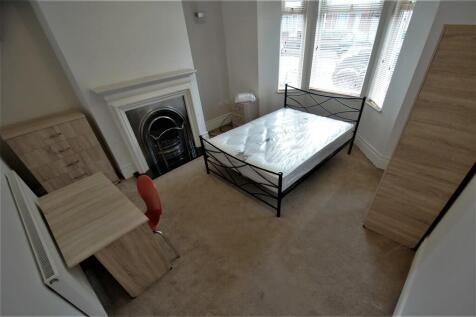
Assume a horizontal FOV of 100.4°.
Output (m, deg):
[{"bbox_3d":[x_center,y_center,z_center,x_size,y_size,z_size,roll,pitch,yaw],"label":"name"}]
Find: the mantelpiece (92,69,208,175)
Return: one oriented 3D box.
[{"bbox_3d":[-1.205,-0.563,3.250,0.170,1.358,1.525,23,41,37],"label":"mantelpiece"}]

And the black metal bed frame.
[{"bbox_3d":[0.691,-0.339,3.031,1.985,0.959,1.366,-29,39,-34],"label":"black metal bed frame"}]

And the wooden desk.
[{"bbox_3d":[-1.213,0.700,1.824,1.026,0.689,0.504,22,40,36],"label":"wooden desk"}]

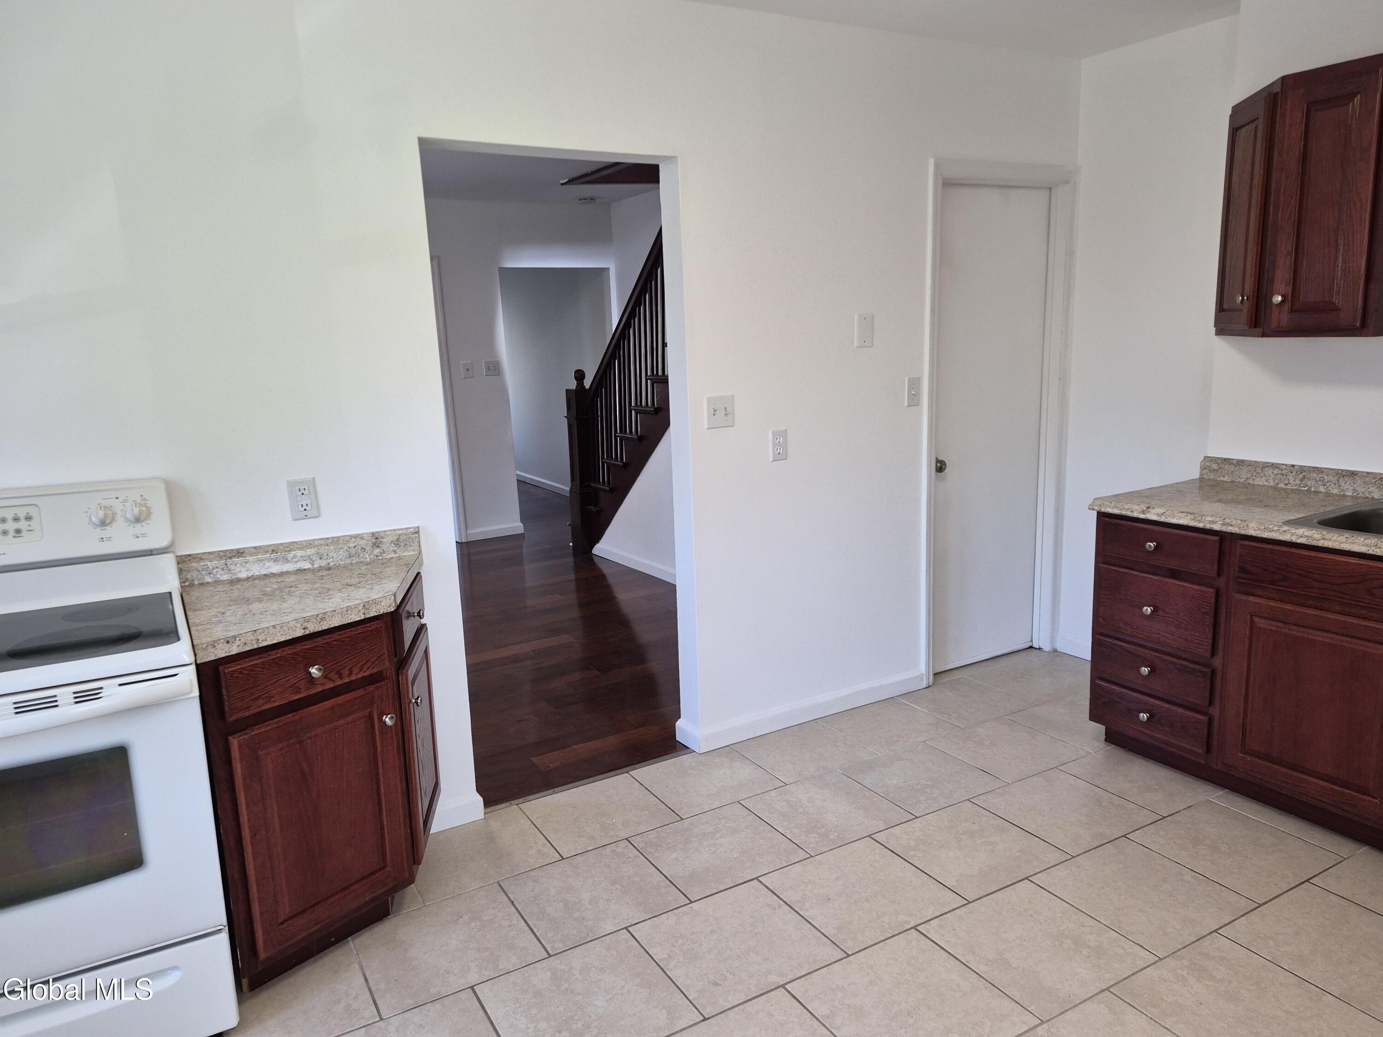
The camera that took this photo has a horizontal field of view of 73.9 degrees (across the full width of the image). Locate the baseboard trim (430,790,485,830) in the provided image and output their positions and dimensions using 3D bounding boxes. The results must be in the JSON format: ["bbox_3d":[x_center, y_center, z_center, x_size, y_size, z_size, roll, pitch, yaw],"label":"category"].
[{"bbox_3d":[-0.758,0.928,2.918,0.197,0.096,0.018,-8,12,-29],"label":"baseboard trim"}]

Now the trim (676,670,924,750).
[{"bbox_3d":[0.477,0.734,3.691,1.139,0.096,0.145,-8,12,-29],"label":"trim"}]

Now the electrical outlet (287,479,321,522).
[{"bbox_3d":[-1.081,-0.053,2.566,0.072,0.114,0.010,-8,12,-29],"label":"electrical outlet"}]

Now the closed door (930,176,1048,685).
[{"bbox_3d":[1.277,-0.367,4.019,0.707,2.062,0.043,-8,12,-29],"label":"closed door"}]

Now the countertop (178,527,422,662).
[{"bbox_3d":[-0.928,0.167,2.335,0.636,0.119,0.622,-8,12,-29],"label":"countertop"}]

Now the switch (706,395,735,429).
[{"bbox_3d":[0.106,-0.371,3.208,0.115,0.114,0.013,-8,12,-29],"label":"switch"}]

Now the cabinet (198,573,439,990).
[{"bbox_3d":[-0.916,0.643,2.431,0.622,0.852,0.607,-10,13,-34],"label":"cabinet"}]

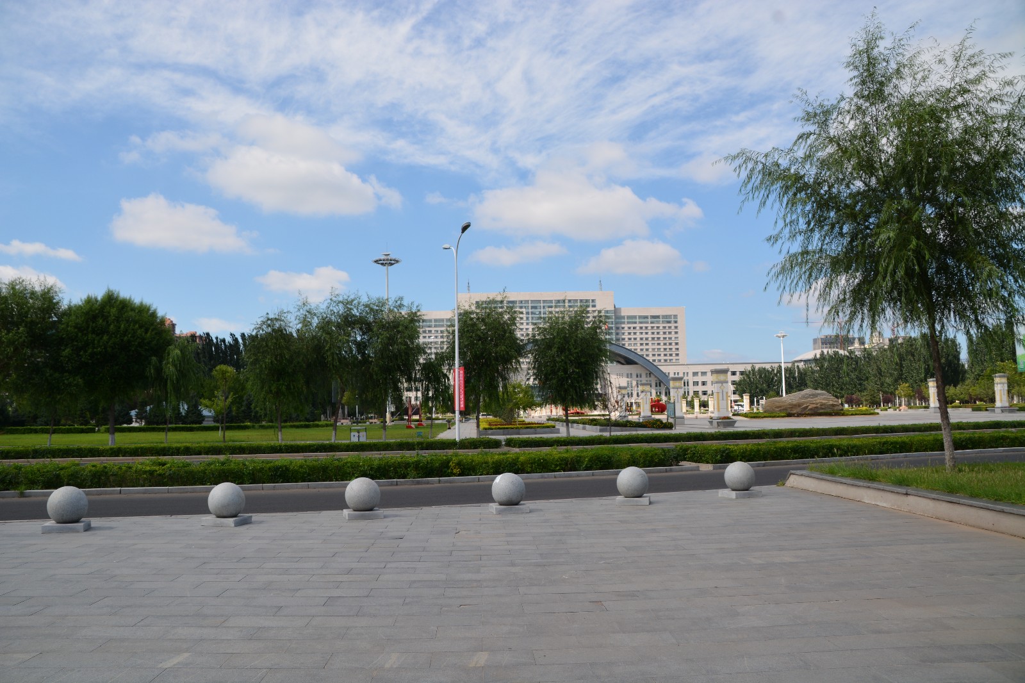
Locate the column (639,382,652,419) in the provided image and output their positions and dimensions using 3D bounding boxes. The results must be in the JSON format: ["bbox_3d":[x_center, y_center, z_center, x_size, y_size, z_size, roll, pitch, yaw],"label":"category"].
[{"bbox_3d":[15.846,7.336,91.600,1.500,4.900,1.500,0,-5,-3],"label":"column"}]

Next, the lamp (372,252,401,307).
[{"bbox_3d":[-15.873,-0.574,98.587,3.660,22.100,3.660,-1,-5,0],"label":"lamp"}]

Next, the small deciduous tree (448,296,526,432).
[{"bbox_3d":[-1.636,1.349,42.399,4.290,7.900,4.290,-1,-5,0],"label":"small deciduous tree"}]

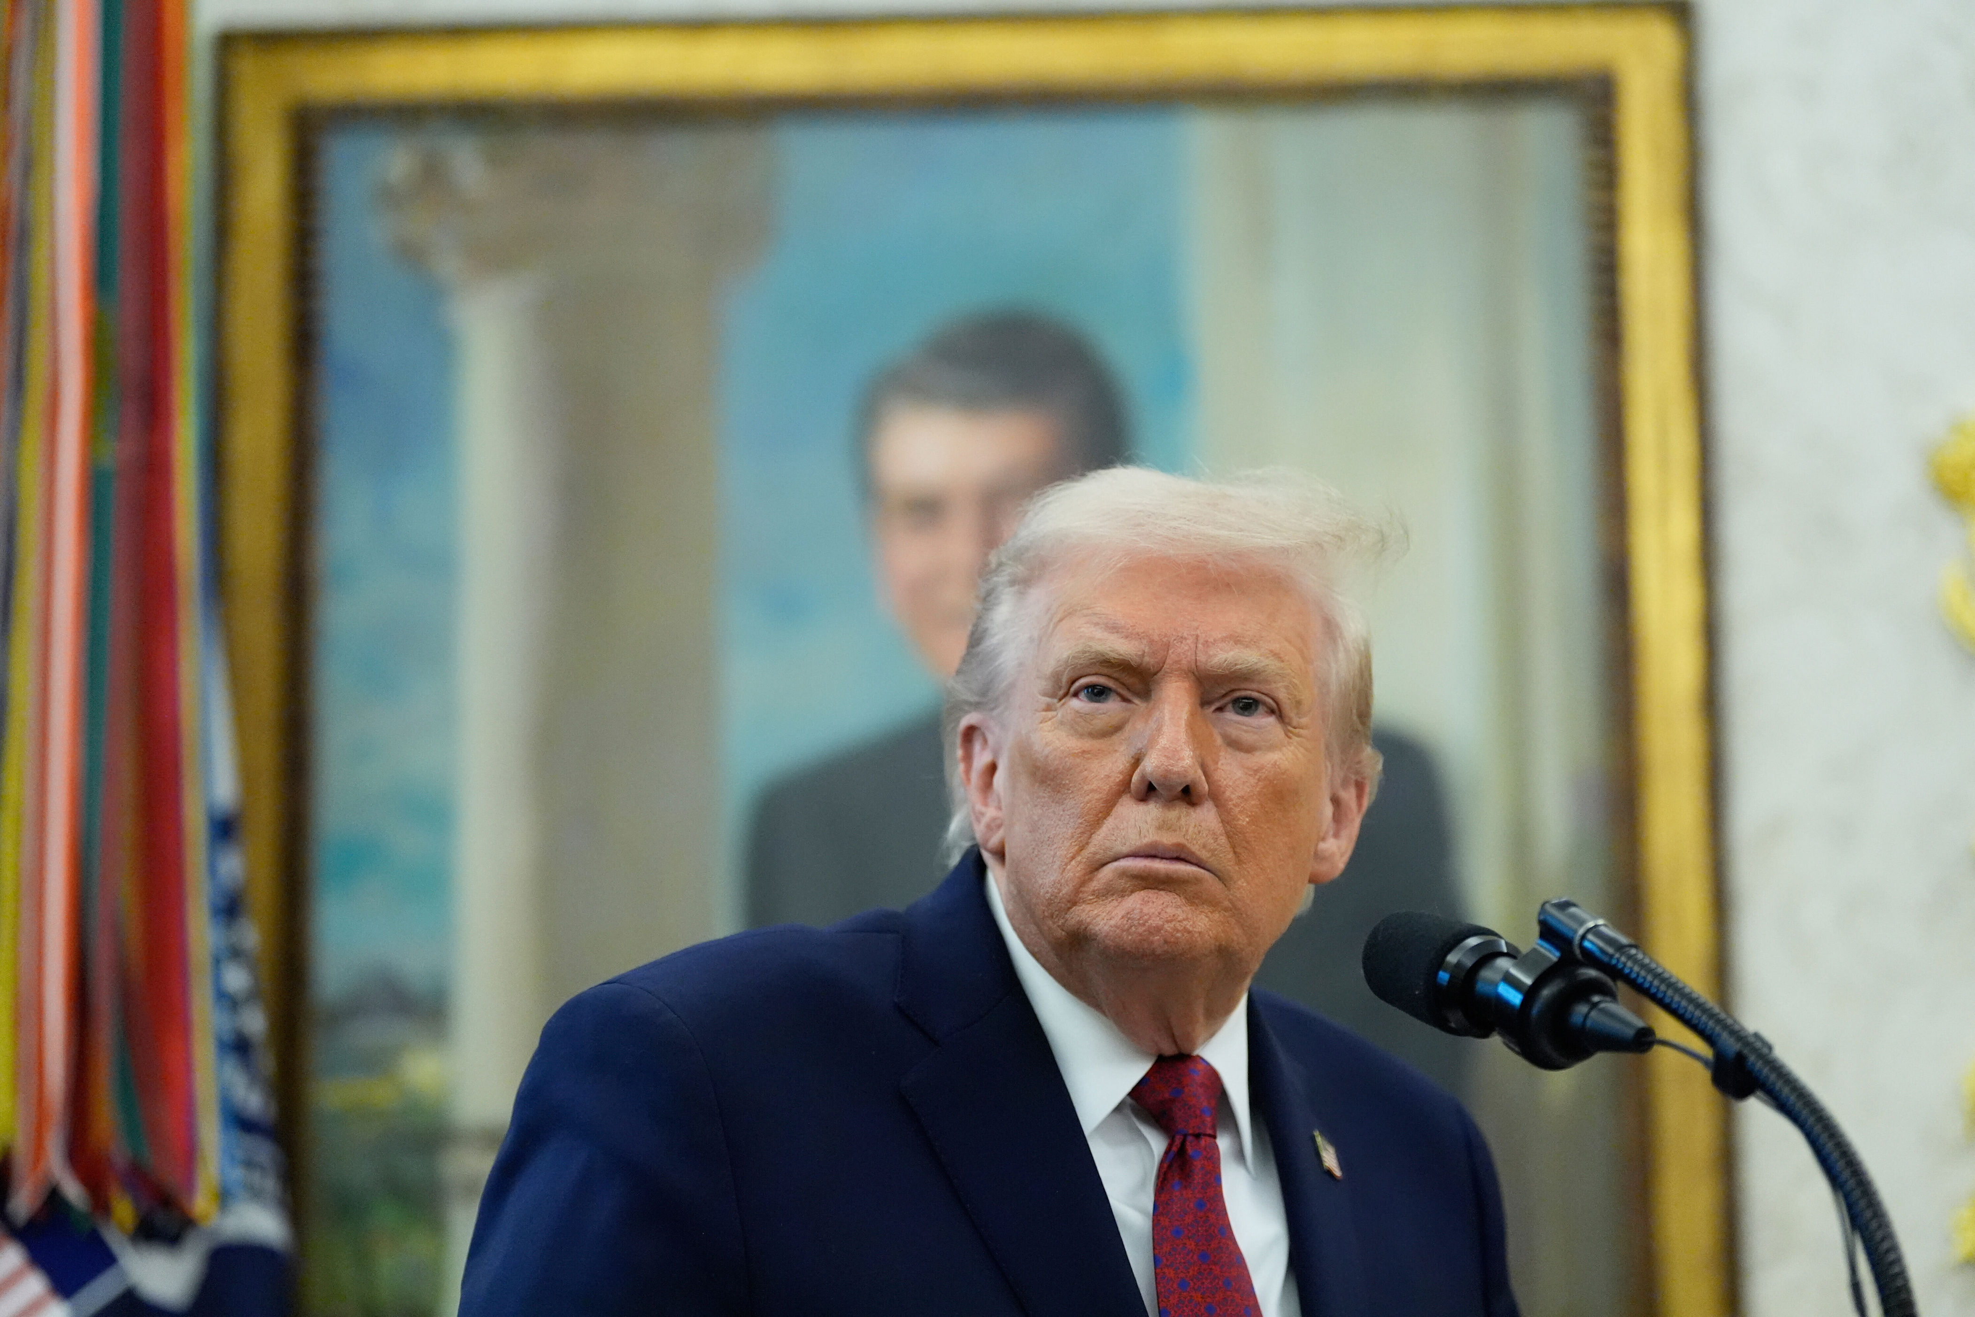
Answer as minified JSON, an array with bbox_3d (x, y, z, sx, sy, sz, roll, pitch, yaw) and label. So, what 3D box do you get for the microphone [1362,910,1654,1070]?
[{"bbox_3d":[0.218,0.139,2.620,0.047,0.047,0.195,4,6,-29],"label":"microphone"}]

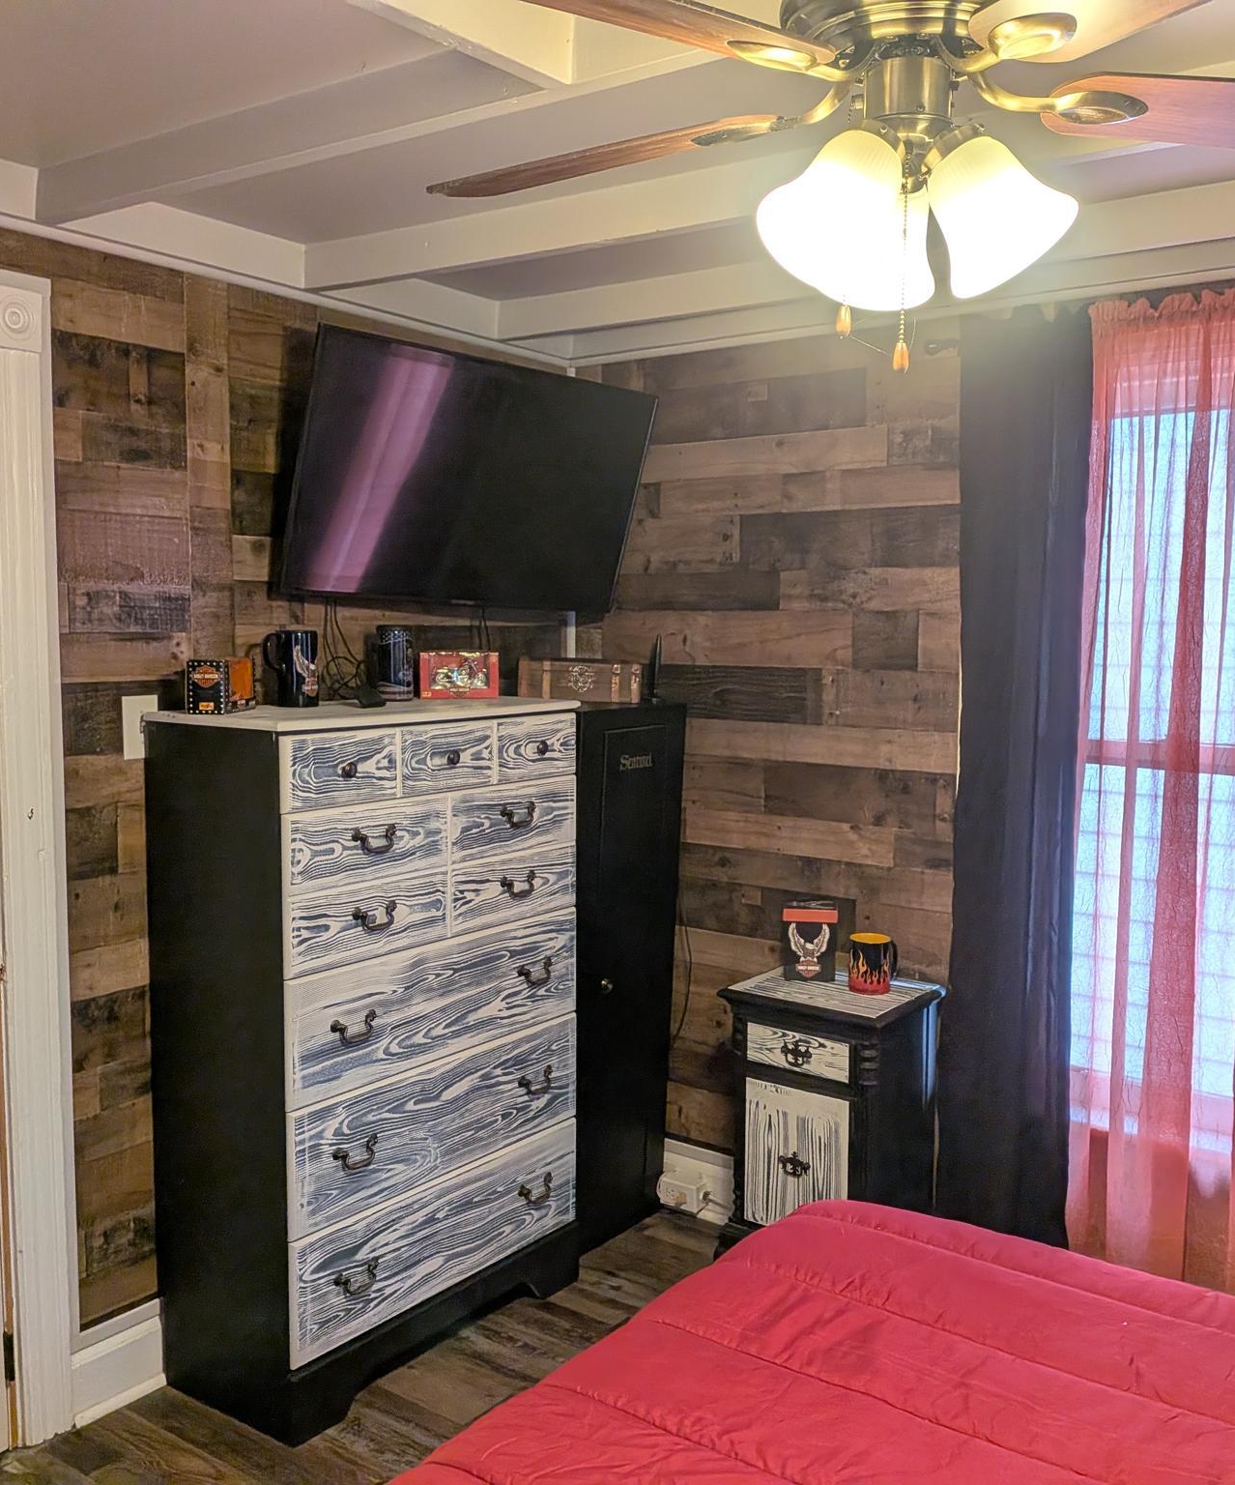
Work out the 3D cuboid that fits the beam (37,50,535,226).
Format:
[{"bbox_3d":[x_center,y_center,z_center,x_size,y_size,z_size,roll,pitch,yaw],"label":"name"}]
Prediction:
[{"bbox_3d":[-0.557,-0.940,2.132,1.093,0.092,0.046,4,6,33],"label":"beam"}]

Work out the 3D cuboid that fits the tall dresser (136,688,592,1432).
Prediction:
[{"bbox_3d":[-0.503,0.592,2.925,0.393,1.343,0.847,4,7,37],"label":"tall dresser"}]

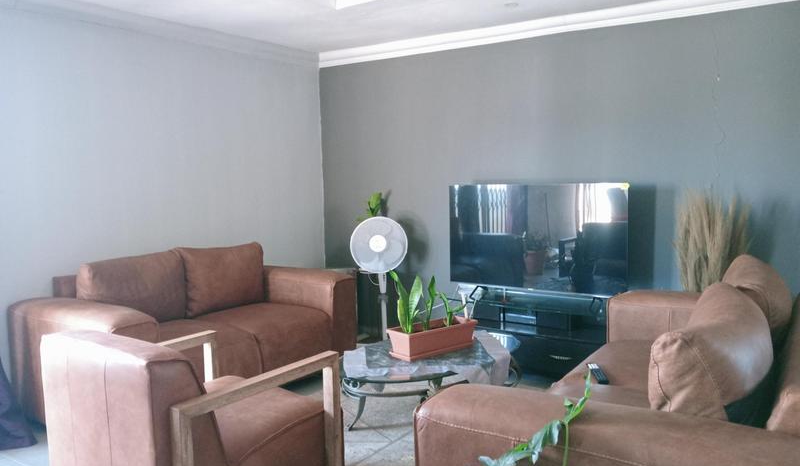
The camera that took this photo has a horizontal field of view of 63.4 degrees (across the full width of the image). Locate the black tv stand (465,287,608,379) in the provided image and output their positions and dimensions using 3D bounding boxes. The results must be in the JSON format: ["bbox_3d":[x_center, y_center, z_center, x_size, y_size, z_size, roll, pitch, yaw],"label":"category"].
[{"bbox_3d":[0.978,0.689,4.371,1.280,0.428,0.420,3,6,36],"label":"black tv stand"}]

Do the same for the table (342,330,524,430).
[{"bbox_3d":[0.147,0.816,3.523,0.740,0.350,1.140,4,7,41],"label":"table"}]

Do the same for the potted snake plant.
[{"bbox_3d":[0.178,0.431,3.519,0.510,0.427,0.240,-5,6,-39],"label":"potted snake plant"}]

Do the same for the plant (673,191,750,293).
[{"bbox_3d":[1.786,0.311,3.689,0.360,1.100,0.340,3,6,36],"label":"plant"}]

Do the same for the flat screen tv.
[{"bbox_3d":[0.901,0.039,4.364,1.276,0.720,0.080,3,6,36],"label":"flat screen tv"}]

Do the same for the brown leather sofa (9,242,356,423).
[{"bbox_3d":[-1.206,0.540,3.943,1.050,0.850,1.760,3,6,36],"label":"brown leather sofa"}]

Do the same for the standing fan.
[{"bbox_3d":[-0.141,0.357,5.148,0.445,0.980,0.400,-1,5,-2],"label":"standing fan"}]

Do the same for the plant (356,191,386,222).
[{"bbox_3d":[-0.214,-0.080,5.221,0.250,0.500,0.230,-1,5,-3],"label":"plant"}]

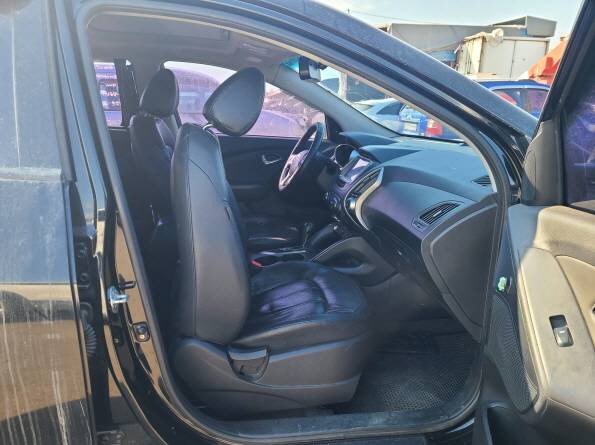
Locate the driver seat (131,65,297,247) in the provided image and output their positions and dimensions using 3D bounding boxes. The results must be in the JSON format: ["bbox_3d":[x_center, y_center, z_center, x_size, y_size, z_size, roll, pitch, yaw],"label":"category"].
[{"bbox_3d":[-0.367,-0.187,2.185,0.770,1.070,0.530,-1,17,-5],"label":"driver seat"}]

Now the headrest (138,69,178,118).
[{"bbox_3d":[-0.623,-0.583,2.005,0.132,0.213,0.274,8,15,-18],"label":"headrest"}]

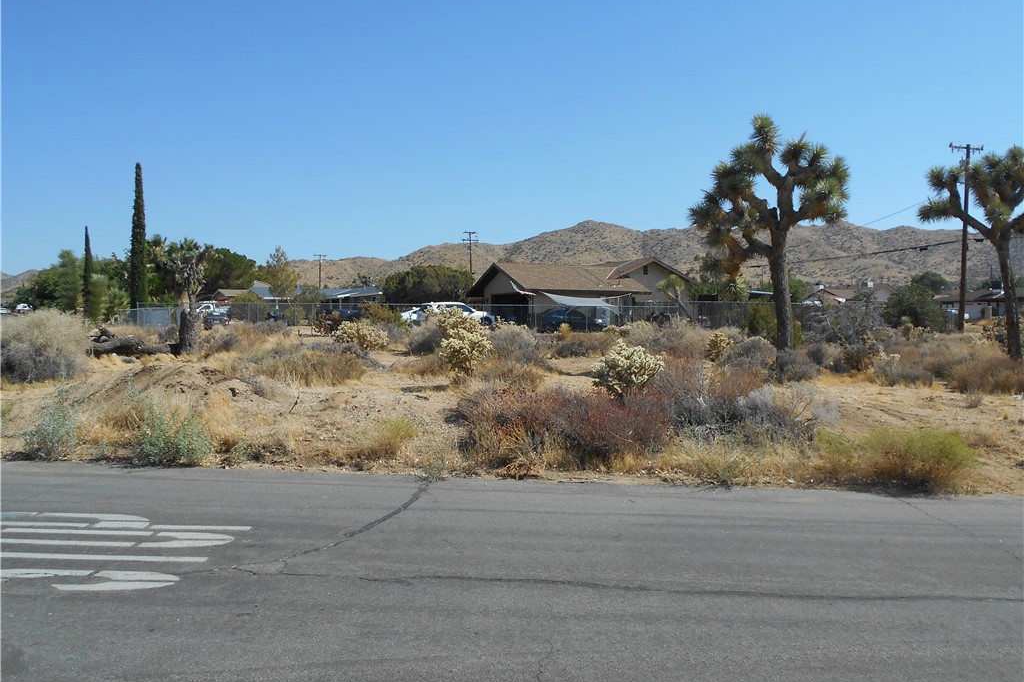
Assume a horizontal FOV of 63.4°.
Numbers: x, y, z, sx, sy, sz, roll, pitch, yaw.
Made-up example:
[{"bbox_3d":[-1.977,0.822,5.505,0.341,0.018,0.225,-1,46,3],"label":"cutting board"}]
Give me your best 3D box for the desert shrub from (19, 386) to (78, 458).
[{"bbox_3d":[-4.909,0.853,8.792,0.616,0.764,0.554,-1,3,-29],"label":"desert shrub"}]

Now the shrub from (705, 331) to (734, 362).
[{"bbox_3d":[6.213,0.143,24.800,0.900,0.920,0.900,0,2,0],"label":"shrub"}]

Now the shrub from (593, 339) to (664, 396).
[{"bbox_3d":[1.942,0.447,13.929,1.244,0.945,1.182,0,2,8],"label":"shrub"}]

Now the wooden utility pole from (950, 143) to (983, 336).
[{"bbox_3d":[31.105,-7.153,57.000,2.300,13.100,0.500,0,2,-3],"label":"wooden utility pole"}]

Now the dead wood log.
[{"bbox_3d":[-11.561,0.118,25.100,2.450,0.660,0.850,0,3,-11],"label":"dead wood log"}]

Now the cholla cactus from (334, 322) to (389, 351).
[{"bbox_3d":[-5.197,-0.174,28.600,1.850,1.040,1.600,0,2,0],"label":"cholla cactus"}]

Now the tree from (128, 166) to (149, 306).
[{"bbox_3d":[-27.850,-7.133,61.762,1.461,12.403,1.461,-1,3,-24],"label":"tree"}]

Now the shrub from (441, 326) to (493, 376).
[{"bbox_3d":[-1.051,0.208,19.124,1.201,1.133,1.141,0,2,-3],"label":"shrub"}]

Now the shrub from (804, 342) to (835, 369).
[{"bbox_3d":[8.142,0.351,21.932,0.794,0.677,0.715,1,2,20],"label":"shrub"}]

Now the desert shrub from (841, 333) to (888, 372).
[{"bbox_3d":[8.651,0.272,20.328,1.178,1.011,1.060,1,3,23],"label":"desert shrub"}]

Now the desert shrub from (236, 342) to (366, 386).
[{"bbox_3d":[-4.422,0.440,17.400,2.650,0.800,1.800,0,3,-7],"label":"desert shrub"}]

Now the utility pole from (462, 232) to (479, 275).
[{"bbox_3d":[-5.762,-9.318,115.000,2.300,11.800,0.500,0,2,0],"label":"utility pole"}]

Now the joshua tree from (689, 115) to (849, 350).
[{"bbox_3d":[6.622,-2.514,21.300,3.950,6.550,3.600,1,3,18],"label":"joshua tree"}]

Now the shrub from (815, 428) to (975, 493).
[{"bbox_3d":[3.486,1.051,7.549,1.458,0.529,0.948,1,3,25],"label":"shrub"}]

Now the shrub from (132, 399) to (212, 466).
[{"bbox_3d":[-3.482,0.923,8.494,0.820,0.649,0.656,-1,3,-22],"label":"shrub"}]

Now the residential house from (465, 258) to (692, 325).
[{"bbox_3d":[4.704,-3.413,59.810,14.900,4.960,11.200,-1,3,-28],"label":"residential house"}]

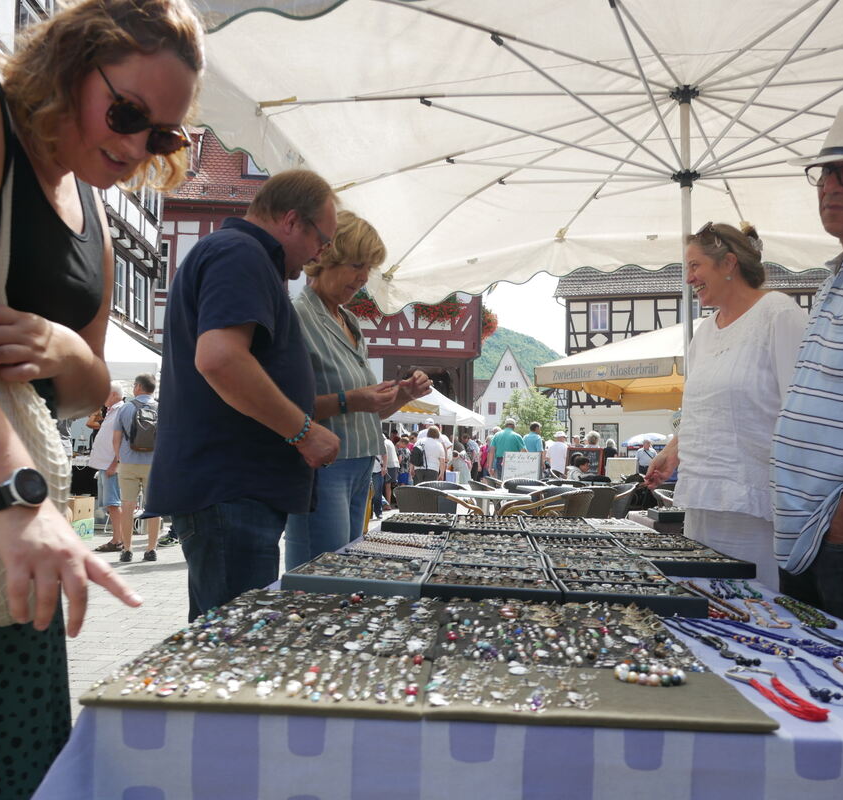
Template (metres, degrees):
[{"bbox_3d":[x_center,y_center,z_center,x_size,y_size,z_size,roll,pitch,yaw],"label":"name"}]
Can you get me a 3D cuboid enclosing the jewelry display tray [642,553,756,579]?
[{"bbox_3d":[0.674,0.411,2.200,0.250,0.034,0.310,0,-4,4],"label":"jewelry display tray"}]

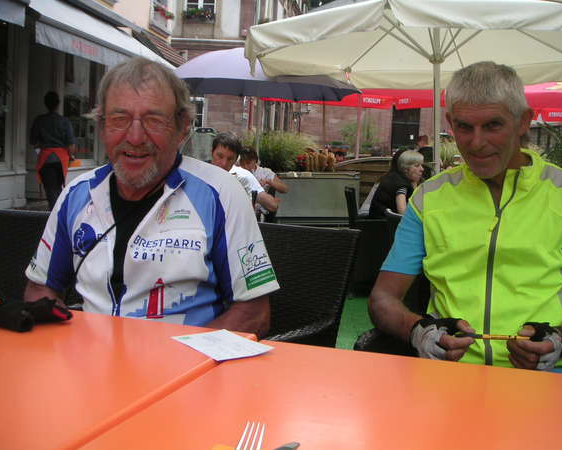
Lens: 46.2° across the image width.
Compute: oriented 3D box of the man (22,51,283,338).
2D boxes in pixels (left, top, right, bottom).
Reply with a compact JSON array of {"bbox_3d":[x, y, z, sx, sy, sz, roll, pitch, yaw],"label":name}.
[{"bbox_3d":[-0.319,0.278,1.230,0.580,1.240,0.760,4,5,15],"label":"man"}]

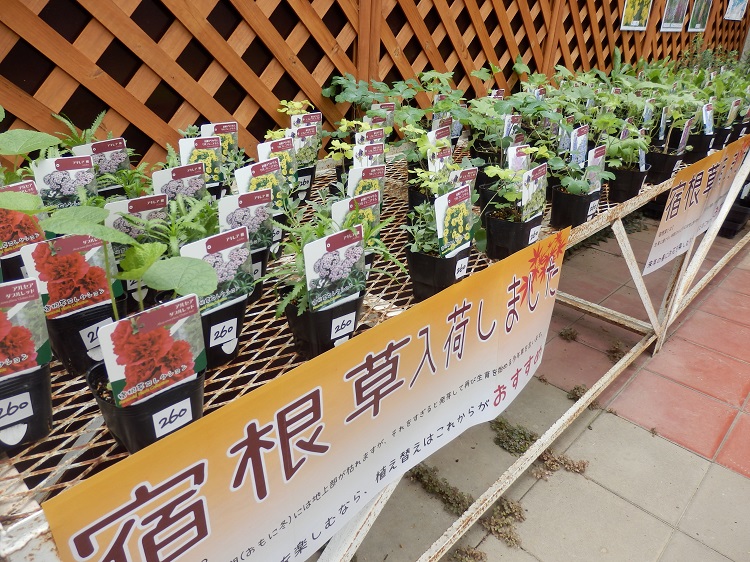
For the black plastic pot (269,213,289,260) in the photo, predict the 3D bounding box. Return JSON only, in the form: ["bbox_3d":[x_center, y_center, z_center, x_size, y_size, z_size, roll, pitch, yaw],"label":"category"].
[{"bbox_3d":[-0.181,-0.073,0.853,0.074,0.078,0.074,1,27,-1],"label":"black plastic pot"}]

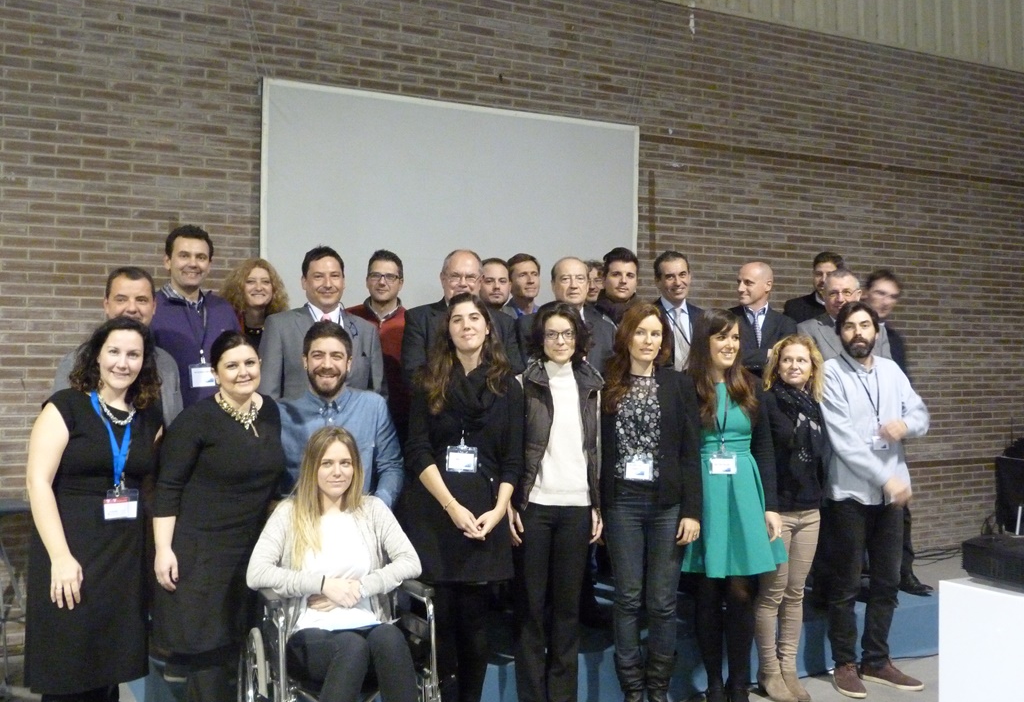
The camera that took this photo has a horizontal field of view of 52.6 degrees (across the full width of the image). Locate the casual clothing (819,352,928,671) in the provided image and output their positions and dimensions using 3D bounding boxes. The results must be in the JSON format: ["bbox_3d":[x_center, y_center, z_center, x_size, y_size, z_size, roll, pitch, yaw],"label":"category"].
[{"bbox_3d":[1.648,0.700,4.720,0.460,1.420,0.380,0,-1,-12],"label":"casual clothing"}]

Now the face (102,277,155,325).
[{"bbox_3d":[-1.326,-0.162,3.600,0.180,0.225,0.170,0,0,-24],"label":"face"}]

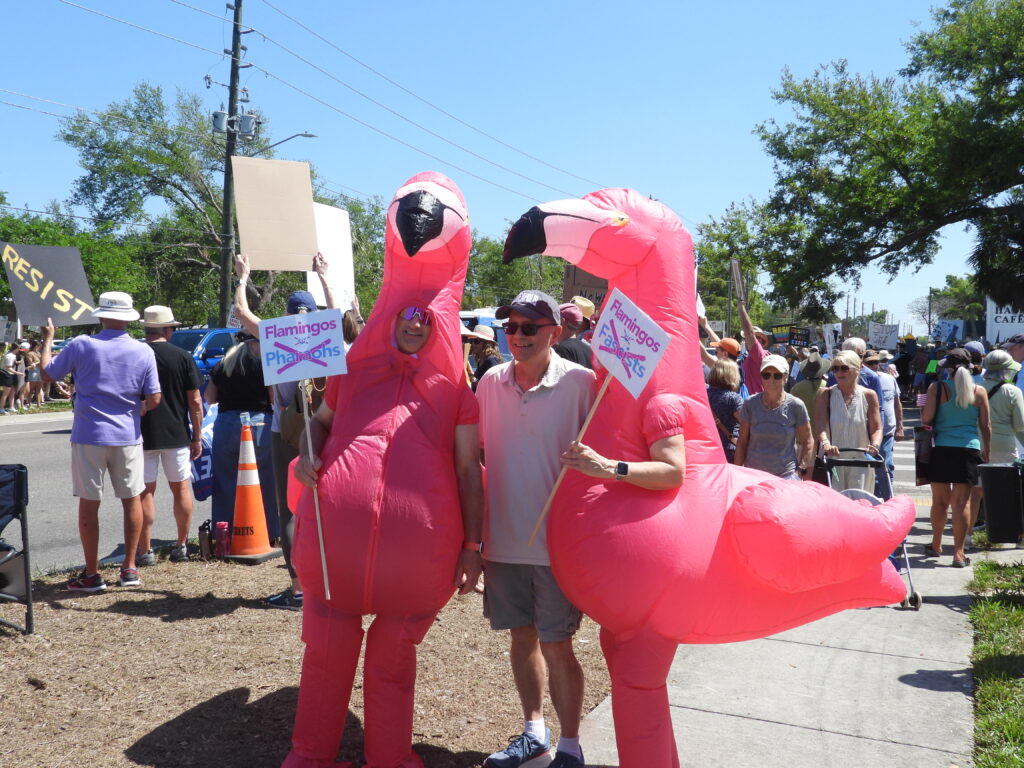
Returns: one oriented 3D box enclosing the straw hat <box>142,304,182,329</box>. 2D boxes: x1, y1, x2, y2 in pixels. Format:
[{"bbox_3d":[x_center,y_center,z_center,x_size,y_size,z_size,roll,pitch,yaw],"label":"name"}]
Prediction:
[{"bbox_3d":[-2.536,-0.488,6.850,0.285,0.145,0.315,5,2,22],"label":"straw hat"}]

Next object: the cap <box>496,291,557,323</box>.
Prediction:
[{"bbox_3d":[0.060,-0.285,3.530,0.180,0.140,0.270,1,3,35],"label":"cap"}]

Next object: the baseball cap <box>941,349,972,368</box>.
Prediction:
[{"bbox_3d":[3.397,-0.195,7.250,0.180,0.145,0.260,-1,2,-14],"label":"baseball cap"}]

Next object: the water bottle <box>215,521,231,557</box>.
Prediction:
[{"bbox_3d":[-2.061,1.112,6.750,0.088,0.255,0.088,1,2,0],"label":"water bottle"}]

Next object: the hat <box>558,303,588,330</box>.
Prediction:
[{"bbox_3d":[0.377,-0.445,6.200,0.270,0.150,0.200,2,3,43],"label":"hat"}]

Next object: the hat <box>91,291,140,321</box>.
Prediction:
[{"bbox_3d":[-2.615,-0.515,6.250,0.315,0.170,0.340,5,2,-24],"label":"hat"}]

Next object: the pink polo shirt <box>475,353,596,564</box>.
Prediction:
[{"bbox_3d":[0.095,0.280,3.600,0.520,0.790,0.300,0,2,12],"label":"pink polo shirt"}]

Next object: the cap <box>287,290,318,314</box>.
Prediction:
[{"bbox_3d":[-1.250,-0.483,5.650,0.180,0.155,0.260,0,2,-12],"label":"cap"}]

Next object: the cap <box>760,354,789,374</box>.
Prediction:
[{"bbox_3d":[1.650,-0.123,5.950,0.170,0.135,0.250,1,2,25],"label":"cap"}]

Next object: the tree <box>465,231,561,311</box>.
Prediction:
[{"bbox_3d":[0.100,-4.457,51.869,7.500,8.200,7.000,0,2,0],"label":"tree"}]

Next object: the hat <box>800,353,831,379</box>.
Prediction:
[{"bbox_3d":[2.895,-0.181,9.000,0.310,0.190,0.350,4,11,17],"label":"hat"}]

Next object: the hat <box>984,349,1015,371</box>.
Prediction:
[{"bbox_3d":[4.042,-0.181,7.800,0.330,0.190,0.280,-1,3,-37],"label":"hat"}]

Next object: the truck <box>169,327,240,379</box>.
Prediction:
[{"bbox_3d":[-6.020,-0.107,19.410,2.020,1.950,5.750,1,2,26],"label":"truck"}]

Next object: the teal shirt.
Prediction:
[{"bbox_3d":[3.412,0.234,7.250,0.345,0.520,0.260,1,2,23],"label":"teal shirt"}]

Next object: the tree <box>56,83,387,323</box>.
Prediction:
[{"bbox_3d":[-9.514,-4.699,31.000,9.900,10.000,9.000,0,2,-16],"label":"tree"}]

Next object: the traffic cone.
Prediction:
[{"bbox_3d":[-1.832,0.755,6.620,0.360,0.910,0.360,1,2,21],"label":"traffic cone"}]

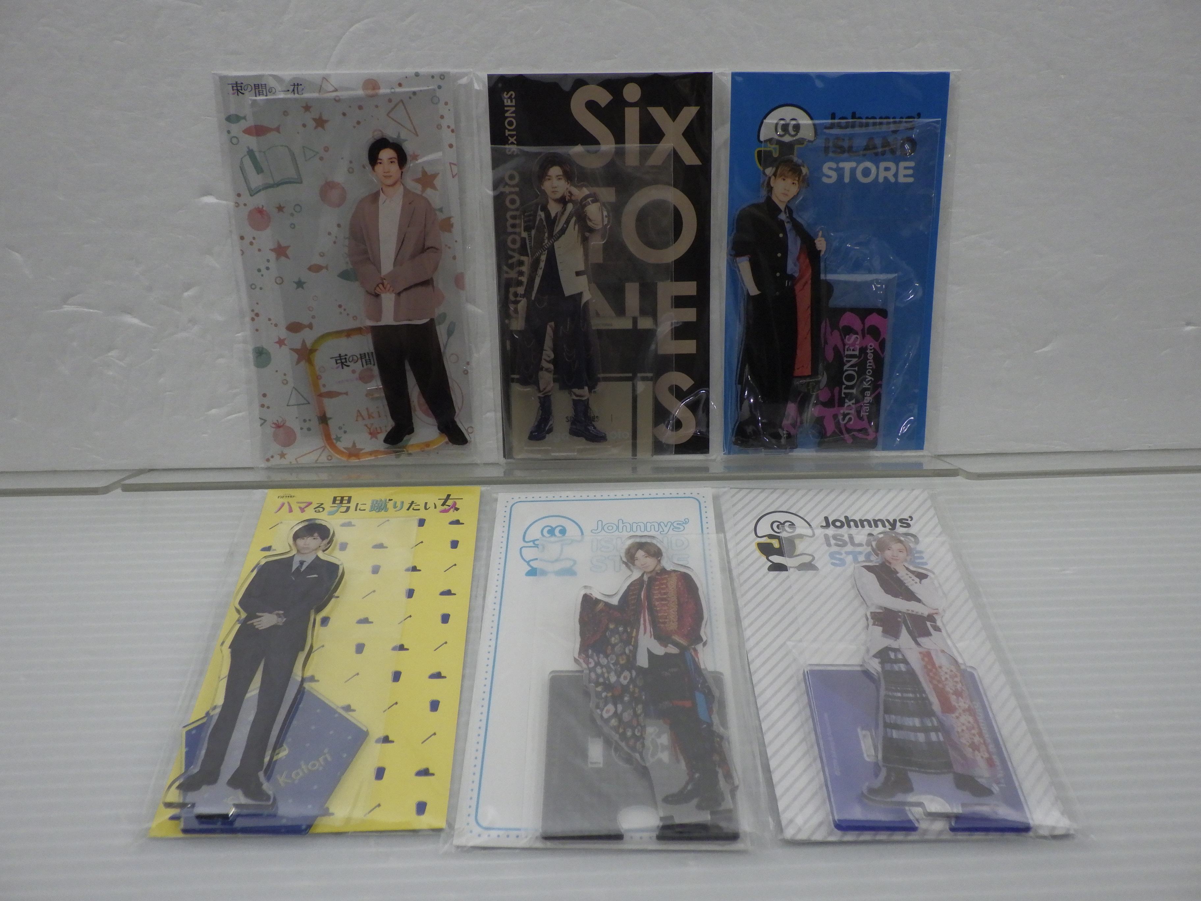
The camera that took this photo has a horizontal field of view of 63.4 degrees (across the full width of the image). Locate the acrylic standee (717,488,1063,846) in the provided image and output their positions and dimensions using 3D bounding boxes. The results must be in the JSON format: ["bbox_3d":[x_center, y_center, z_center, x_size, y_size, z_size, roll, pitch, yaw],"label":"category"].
[{"bbox_3d":[0.133,0.088,0.478,0.120,0.010,0.212,-1,40,-1],"label":"acrylic standee"}]

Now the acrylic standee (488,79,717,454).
[{"bbox_3d":[0.002,-0.099,0.545,0.121,0.213,0.010,-1,14,-1],"label":"acrylic standee"}]

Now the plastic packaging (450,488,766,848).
[{"bbox_3d":[0.002,0.090,0.474,0.120,0.010,0.213,1,40,0],"label":"plastic packaging"}]

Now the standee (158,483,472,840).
[{"bbox_3d":[-0.127,0.087,0.477,0.121,0.010,0.210,-1,40,-1],"label":"standee"}]

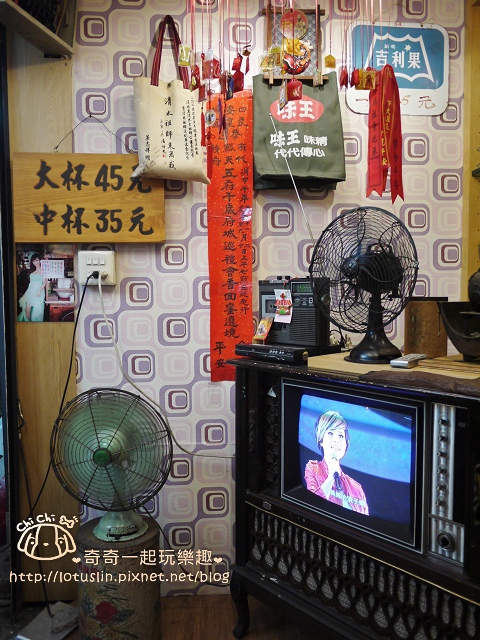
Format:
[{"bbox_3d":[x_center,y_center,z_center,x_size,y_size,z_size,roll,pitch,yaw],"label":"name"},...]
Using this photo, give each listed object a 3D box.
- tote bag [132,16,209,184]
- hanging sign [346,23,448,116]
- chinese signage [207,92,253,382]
[{"bbox_3d":[-0.246,-0.758,1.793,0.265,0.570,0.100,-2,4,-14],"label":"tote bag"},{"bbox_3d":[0.590,-0.934,1.937,0.402,0.335,0.012,-1,4,-7],"label":"hanging sign"},{"bbox_3d":[-0.034,-0.295,1.902,0.163,1.055,0.010,-1,4,-7],"label":"chinese signage"}]

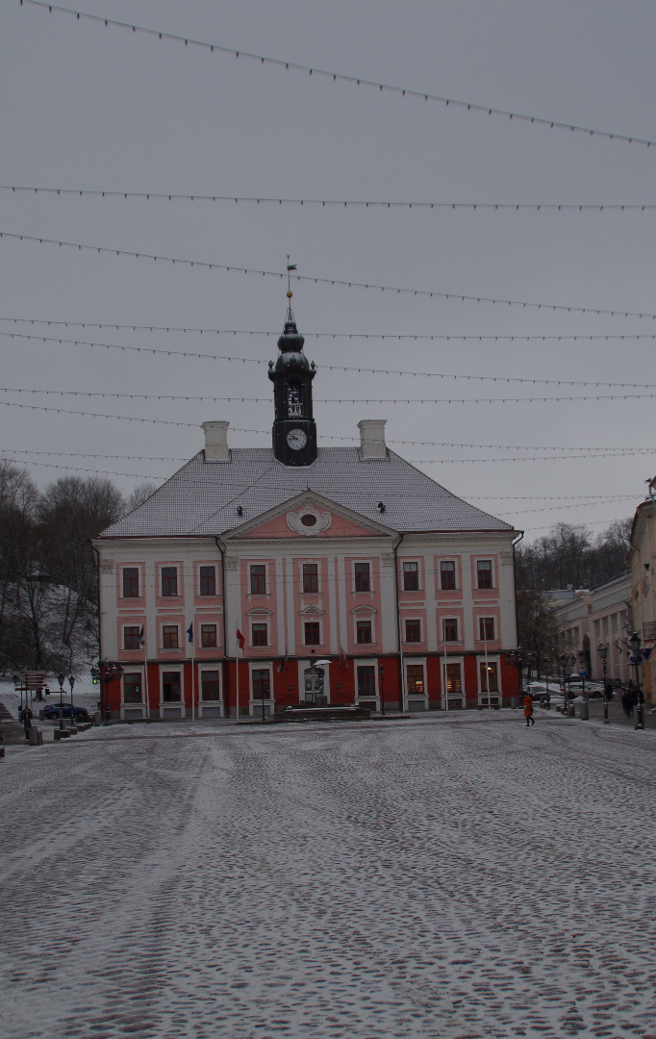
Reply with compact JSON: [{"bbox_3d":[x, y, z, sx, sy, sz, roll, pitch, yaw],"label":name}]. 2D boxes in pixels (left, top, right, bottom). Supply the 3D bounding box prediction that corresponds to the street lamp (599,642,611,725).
[{"bbox_3d":[13.721,8.125,77.566,0.480,4.100,0.480,-2,-8,0],"label":"street lamp"}]

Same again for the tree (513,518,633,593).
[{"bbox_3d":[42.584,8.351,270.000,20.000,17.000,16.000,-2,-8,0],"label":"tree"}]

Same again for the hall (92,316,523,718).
[{"bbox_3d":[-2.740,-1.039,137.476,35.000,36.726,19.000,-1,-8,-8],"label":"hall"}]

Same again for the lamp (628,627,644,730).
[{"bbox_3d":[13.017,6.759,65.721,0.480,4.100,0.480,-2,-8,0],"label":"lamp"}]

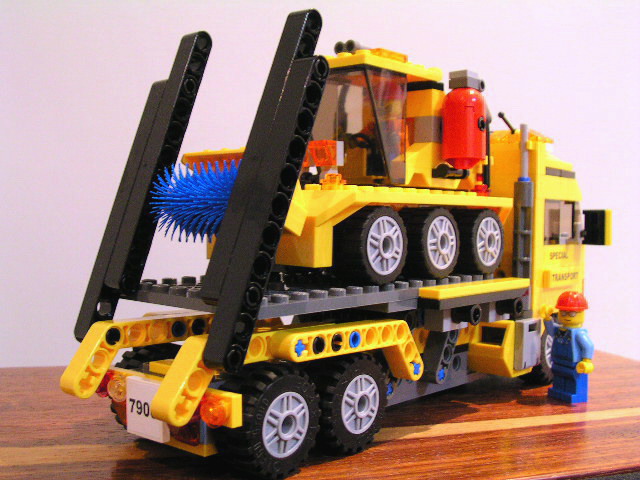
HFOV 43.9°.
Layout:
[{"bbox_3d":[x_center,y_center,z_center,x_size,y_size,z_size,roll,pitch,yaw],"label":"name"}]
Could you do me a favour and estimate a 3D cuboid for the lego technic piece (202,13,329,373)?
[{"bbox_3d":[-0.014,-0.017,0.211,0.016,0.104,0.008,4,-18,42],"label":"lego technic piece"}]

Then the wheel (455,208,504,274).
[{"bbox_3d":[0.057,0.000,0.296,0.014,0.024,0.024,4,4,41],"label":"wheel"}]

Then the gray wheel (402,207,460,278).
[{"bbox_3d":[0.036,0.001,0.272,0.014,0.024,0.024,4,4,41],"label":"gray wheel"}]

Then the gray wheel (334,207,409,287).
[{"bbox_3d":[0.015,0.001,0.248,0.014,0.024,0.024,4,4,41],"label":"gray wheel"}]

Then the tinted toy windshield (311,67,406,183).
[{"bbox_3d":[0.010,-0.039,0.279,0.032,0.038,0.024,4,4,41],"label":"tinted toy windshield"}]

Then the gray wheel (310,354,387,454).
[{"bbox_3d":[0.007,0.049,0.245,0.014,0.030,0.030,4,4,42],"label":"gray wheel"}]

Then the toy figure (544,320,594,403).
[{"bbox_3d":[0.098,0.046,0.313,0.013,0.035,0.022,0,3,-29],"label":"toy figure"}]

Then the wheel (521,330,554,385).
[{"bbox_3d":[0.094,0.047,0.342,0.014,0.030,0.030,4,4,42],"label":"wheel"}]

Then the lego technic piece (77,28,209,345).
[{"bbox_3d":[-0.056,-0.020,0.256,0.016,0.104,0.008,4,-16,42],"label":"lego technic piece"}]

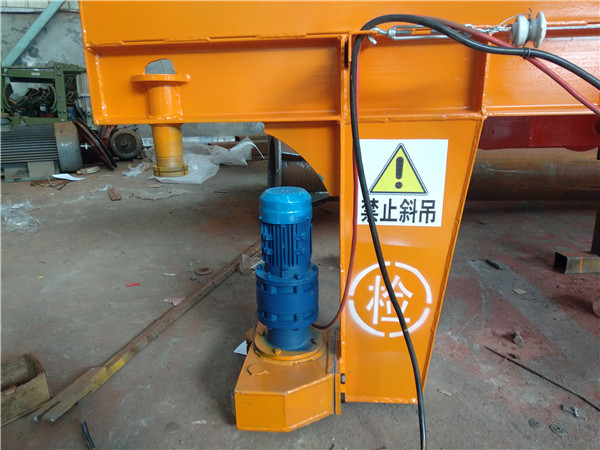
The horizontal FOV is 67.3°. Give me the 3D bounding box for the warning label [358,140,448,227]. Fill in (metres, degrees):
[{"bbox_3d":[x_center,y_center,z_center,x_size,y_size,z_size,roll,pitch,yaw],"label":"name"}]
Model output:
[{"bbox_3d":[0.357,-0.146,1.598,0.298,0.306,0.004,1,18,6],"label":"warning label"}]

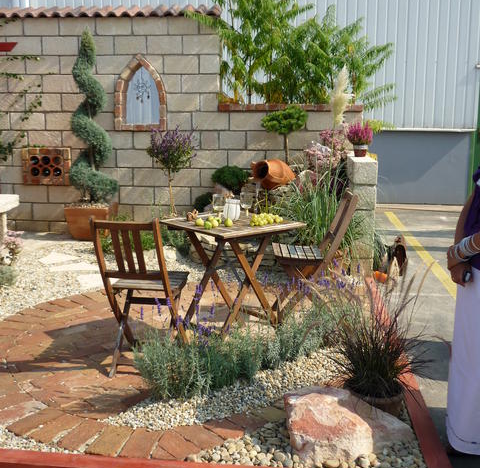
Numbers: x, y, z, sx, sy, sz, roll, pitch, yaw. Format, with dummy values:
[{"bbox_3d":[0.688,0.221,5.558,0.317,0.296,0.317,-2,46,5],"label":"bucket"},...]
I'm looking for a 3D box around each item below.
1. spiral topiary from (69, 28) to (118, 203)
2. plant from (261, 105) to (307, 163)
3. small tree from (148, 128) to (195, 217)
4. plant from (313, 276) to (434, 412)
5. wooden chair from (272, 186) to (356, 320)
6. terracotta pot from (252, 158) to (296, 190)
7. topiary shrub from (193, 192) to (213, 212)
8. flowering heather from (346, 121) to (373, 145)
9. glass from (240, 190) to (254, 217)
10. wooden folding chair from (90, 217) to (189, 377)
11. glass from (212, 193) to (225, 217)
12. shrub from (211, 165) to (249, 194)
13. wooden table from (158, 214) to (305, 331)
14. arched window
[{"bbox_3d":[-1.580,-1.273,6.580,0.500,1.850,0.480,1,10,5],"label":"spiral topiary"},{"bbox_3d":[0.447,-1.025,6.267,0.470,0.598,0.450,1,10,4],"label":"plant"},{"bbox_3d":[-0.713,-0.650,6.350,0.480,0.900,0.460,1,10,5],"label":"small tree"},{"bbox_3d":[0.661,0.557,3.042,0.540,0.690,0.520,0,10,0],"label":"plant"},{"bbox_3d":[0.552,0.144,4.558,0.590,0.900,0.405,2,10,11],"label":"wooden chair"},{"bbox_3d":[0.316,-0.579,5.939,0.380,0.270,0.270,15,-2,-40],"label":"terracotta pot"},{"bbox_3d":[-0.379,-0.322,6.341,0.240,0.220,0.240,0,10,0],"label":"topiary shrub"},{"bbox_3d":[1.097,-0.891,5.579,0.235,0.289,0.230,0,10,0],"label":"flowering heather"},{"bbox_3d":[0.051,-0.207,4.150,0.085,0.178,0.085,1,10,5],"label":"glass"},{"bbox_3d":[-0.525,0.318,3.529,0.405,0.900,0.590,2,10,11],"label":"wooden folding chair"},{"bbox_3d":[-0.159,-0.210,4.502,0.086,0.178,0.086,0,10,0],"label":"glass"},{"bbox_3d":[-0.106,-0.539,6.150,0.390,0.330,0.380,1,10,5],"label":"shrub"},{"bbox_3d":[-0.053,0.263,4.395,0.760,0.715,0.760,-8,13,-38],"label":"wooden table"},{"bbox_3d":[-1.101,-1.565,6.750,0.580,0.820,0.170,1,10,5],"label":"arched window"}]

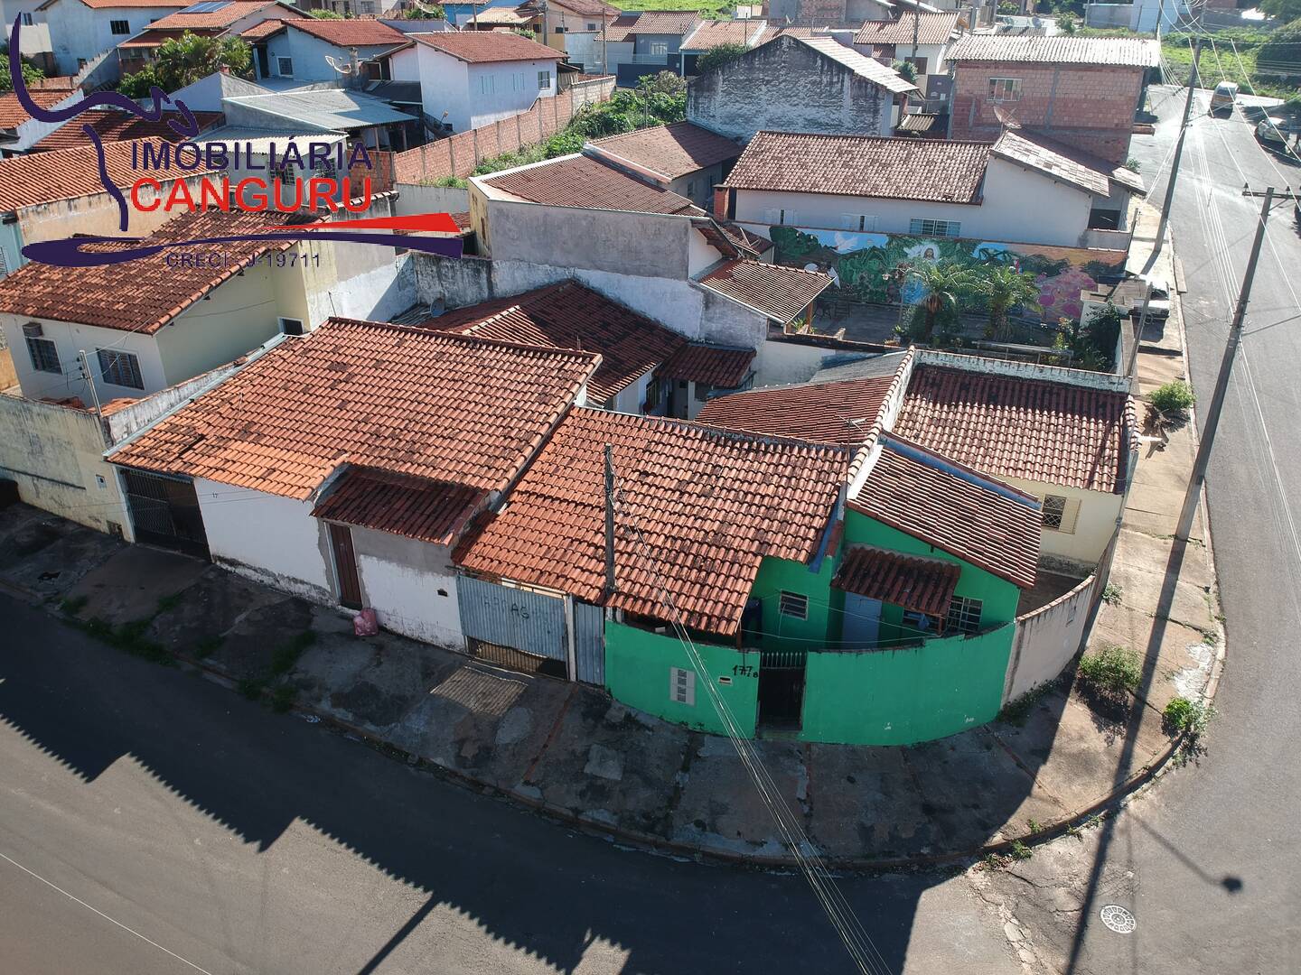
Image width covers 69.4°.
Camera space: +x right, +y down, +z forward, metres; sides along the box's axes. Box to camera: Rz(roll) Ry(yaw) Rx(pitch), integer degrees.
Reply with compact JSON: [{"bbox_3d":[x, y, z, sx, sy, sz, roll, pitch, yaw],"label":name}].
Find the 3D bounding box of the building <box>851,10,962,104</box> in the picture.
[{"bbox_3d":[19.697,-33.179,72.199,6.923,5.899,8.385,11,28,22],"label":"building"}]

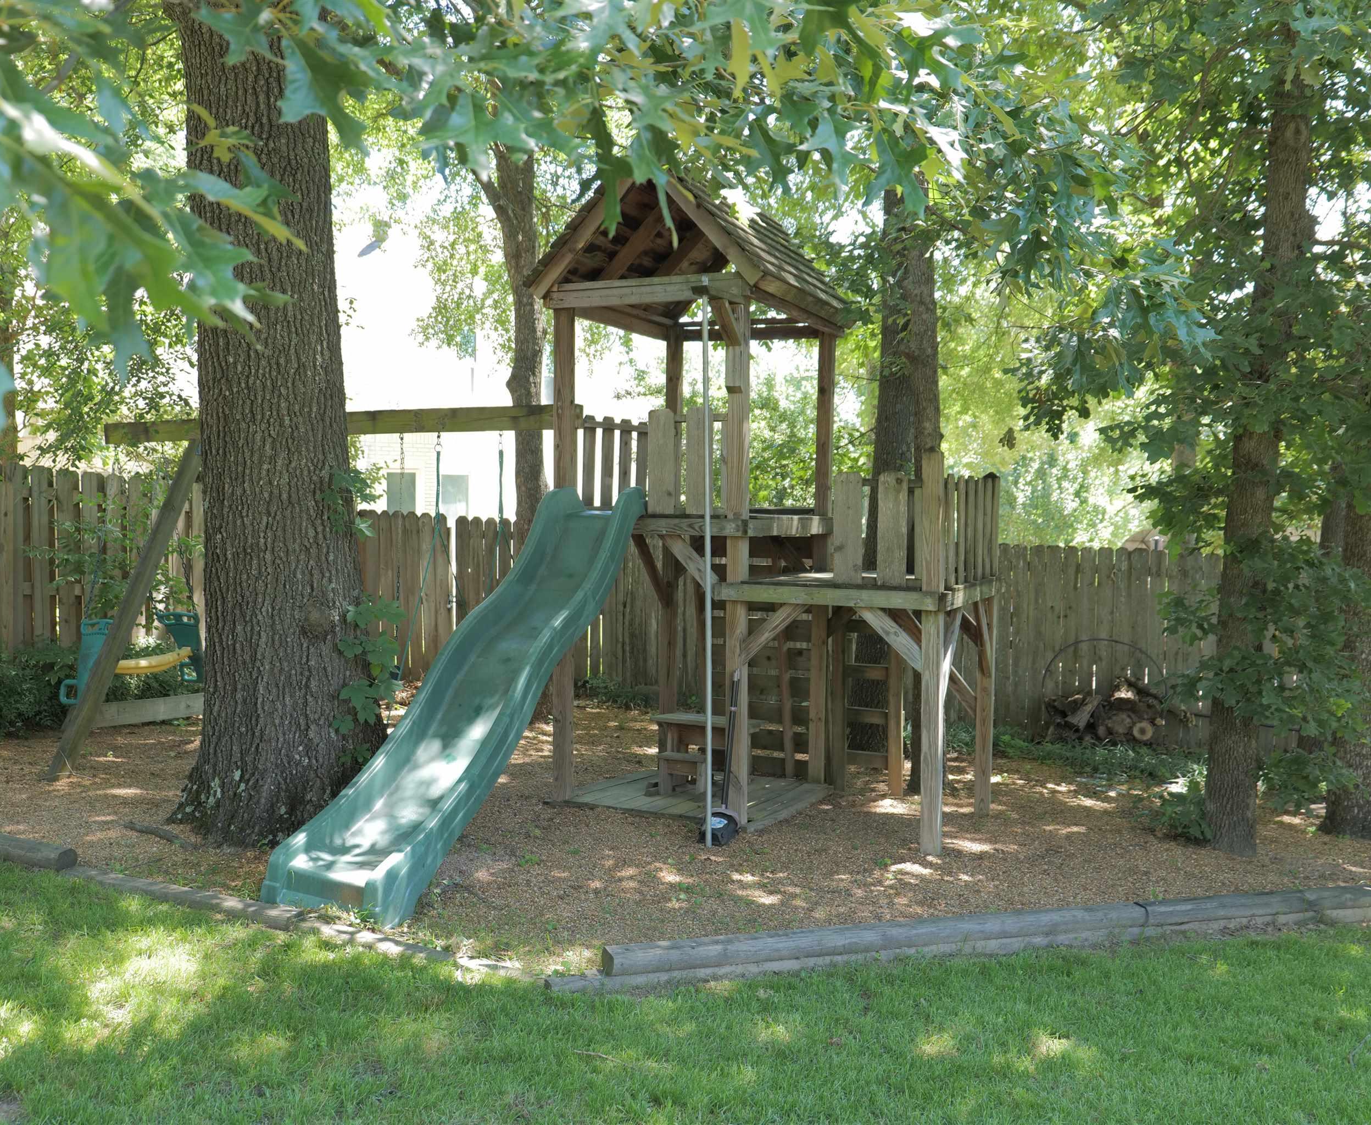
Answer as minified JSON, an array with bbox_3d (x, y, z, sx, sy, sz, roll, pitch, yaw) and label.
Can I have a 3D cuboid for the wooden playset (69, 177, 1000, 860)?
[{"bbox_3d":[-1.141,-0.445,8.074,5.780,3.710,2.220,1,3,25],"label":"wooden playset"}]

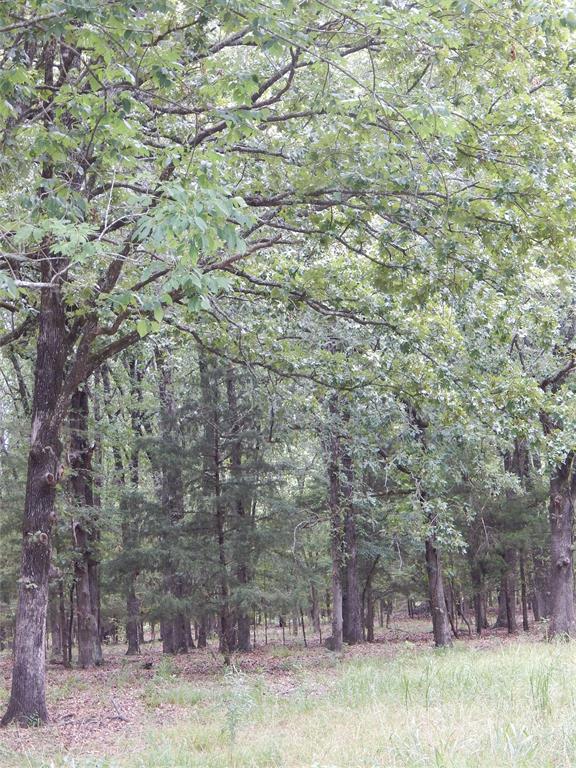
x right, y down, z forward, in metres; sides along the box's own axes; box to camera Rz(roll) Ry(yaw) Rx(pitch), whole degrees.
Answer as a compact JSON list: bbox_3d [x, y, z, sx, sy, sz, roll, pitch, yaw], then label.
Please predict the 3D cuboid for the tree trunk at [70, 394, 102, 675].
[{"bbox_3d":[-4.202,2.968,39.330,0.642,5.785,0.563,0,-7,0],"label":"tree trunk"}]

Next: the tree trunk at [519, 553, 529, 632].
[{"bbox_3d":[6.759,5.953,54.127,0.272,2.225,0.258,0,-7,0],"label":"tree trunk"}]

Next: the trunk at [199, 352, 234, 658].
[{"bbox_3d":[-1.684,2.805,44.408,0.756,7.153,0.546,0,-7,0],"label":"trunk"}]

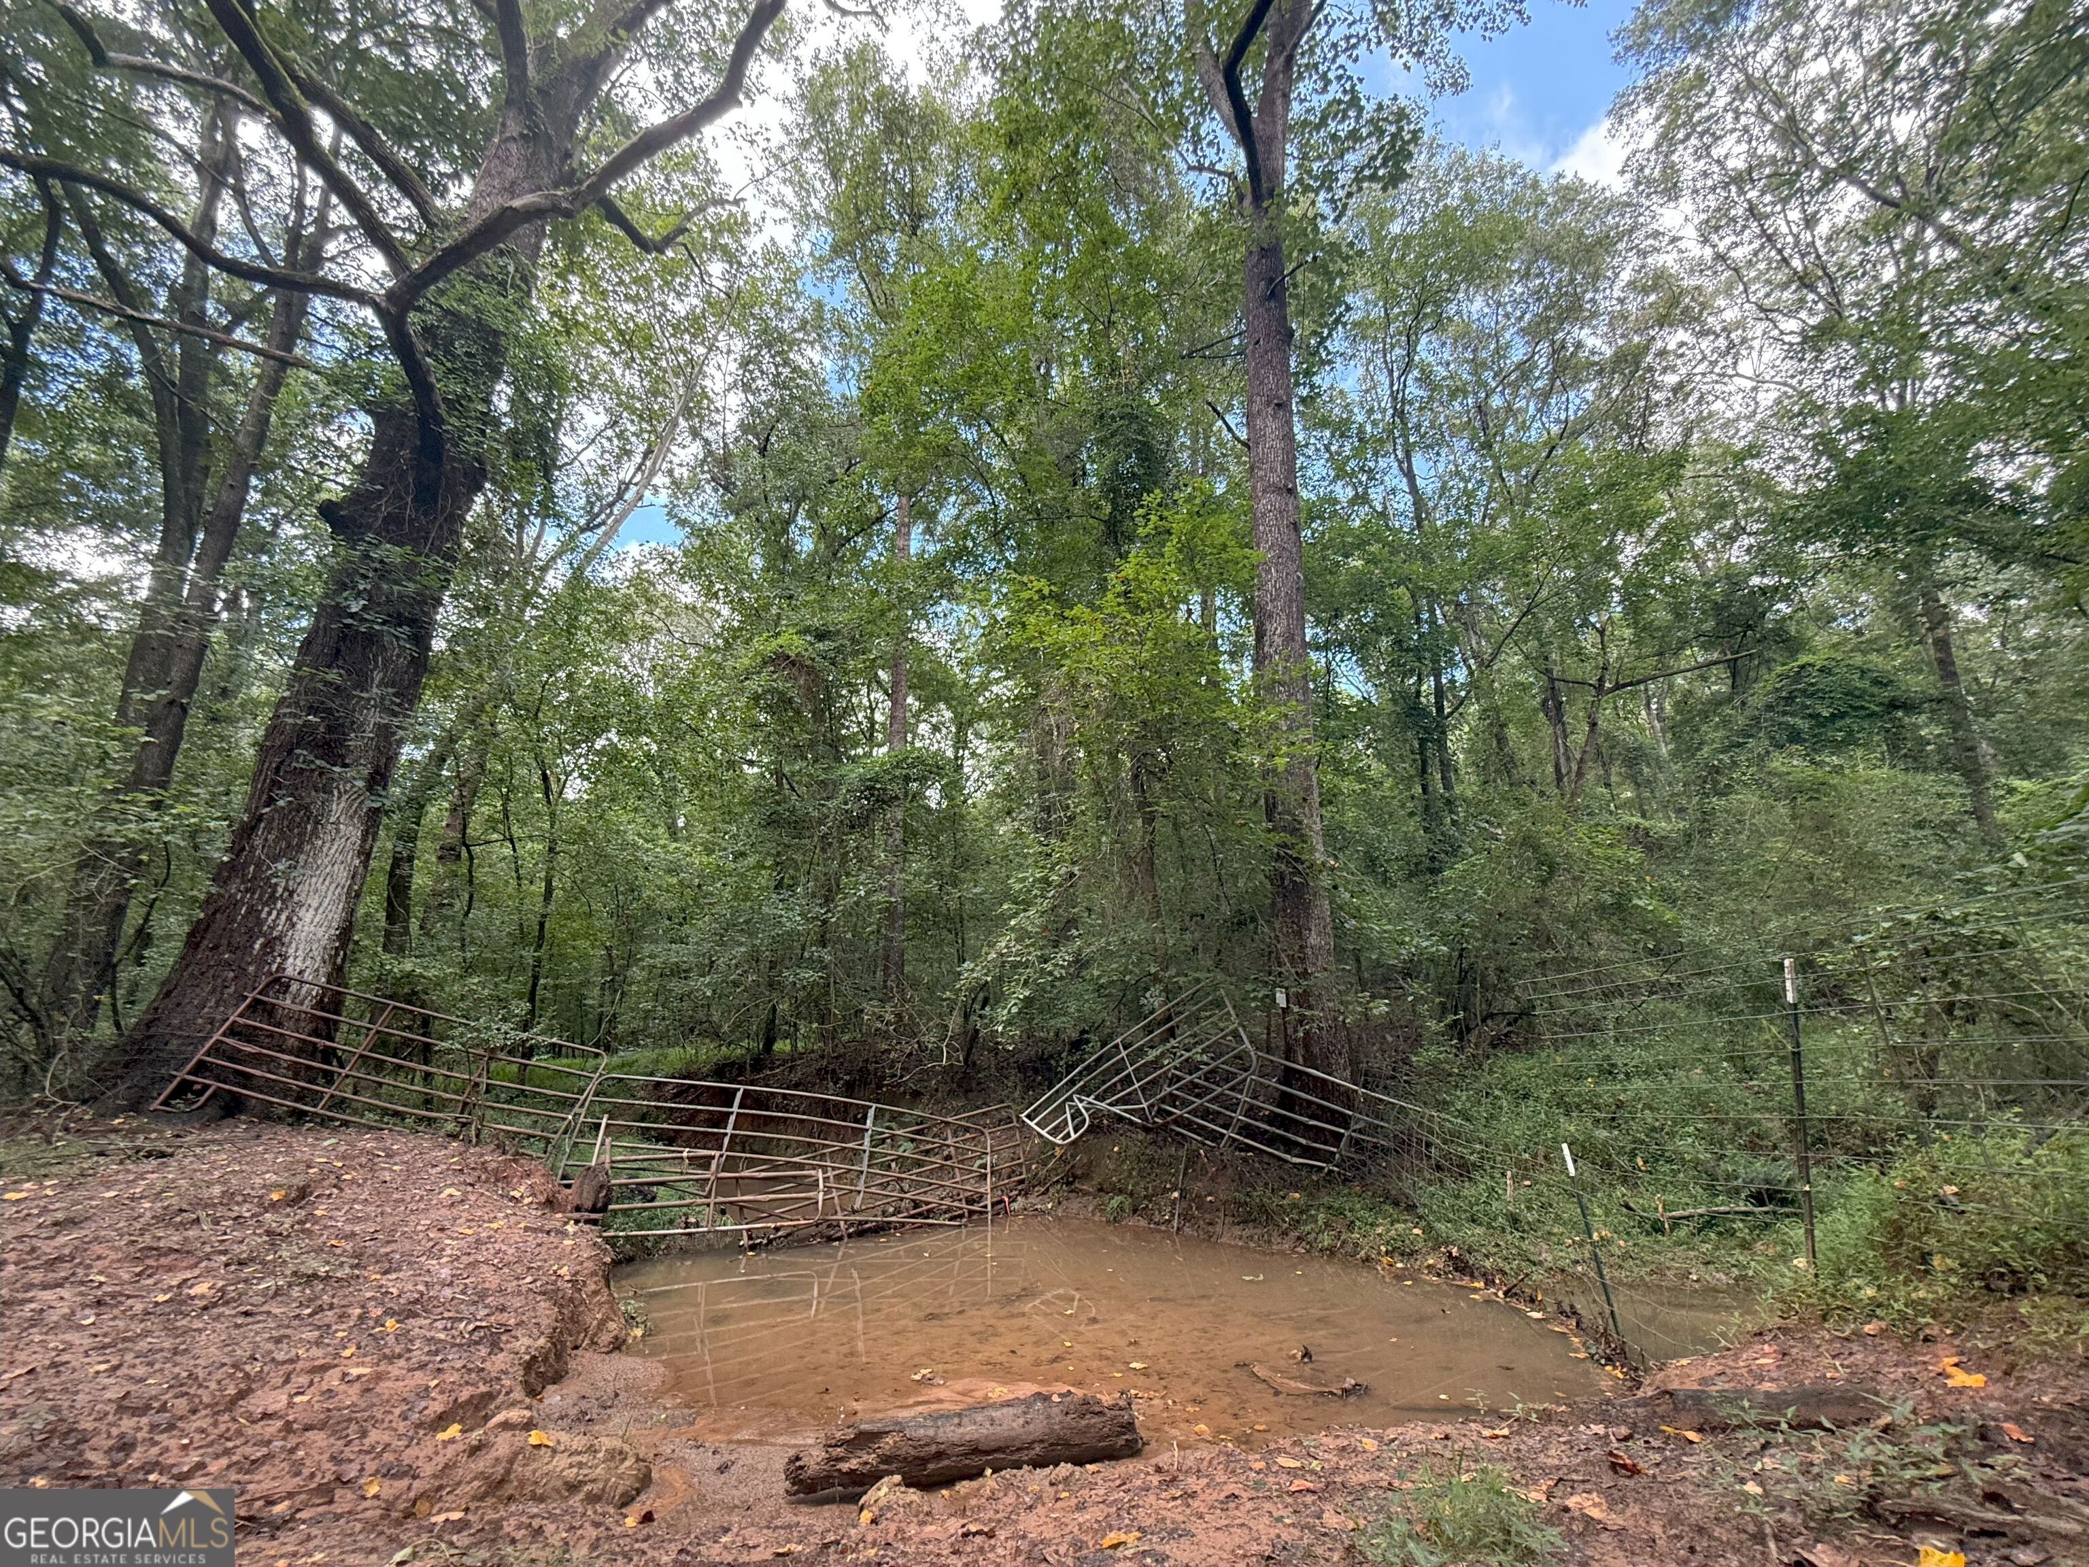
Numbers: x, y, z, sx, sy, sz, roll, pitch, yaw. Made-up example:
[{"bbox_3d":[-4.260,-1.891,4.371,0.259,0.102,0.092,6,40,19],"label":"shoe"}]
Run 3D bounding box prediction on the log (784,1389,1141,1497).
[{"bbox_3d":[-0.308,2.690,3.470,1.420,0.250,0.250,2,-19,-11],"label":"log"}]

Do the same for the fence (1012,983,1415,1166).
[{"bbox_3d":[1.740,3.200,9.450,4.450,1.900,1.150,-11,-21,26],"label":"fence"}]

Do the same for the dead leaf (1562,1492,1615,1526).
[{"bbox_3d":[1.864,2.485,2.894,0.160,0.040,0.140,-1,-18,0],"label":"dead leaf"}]

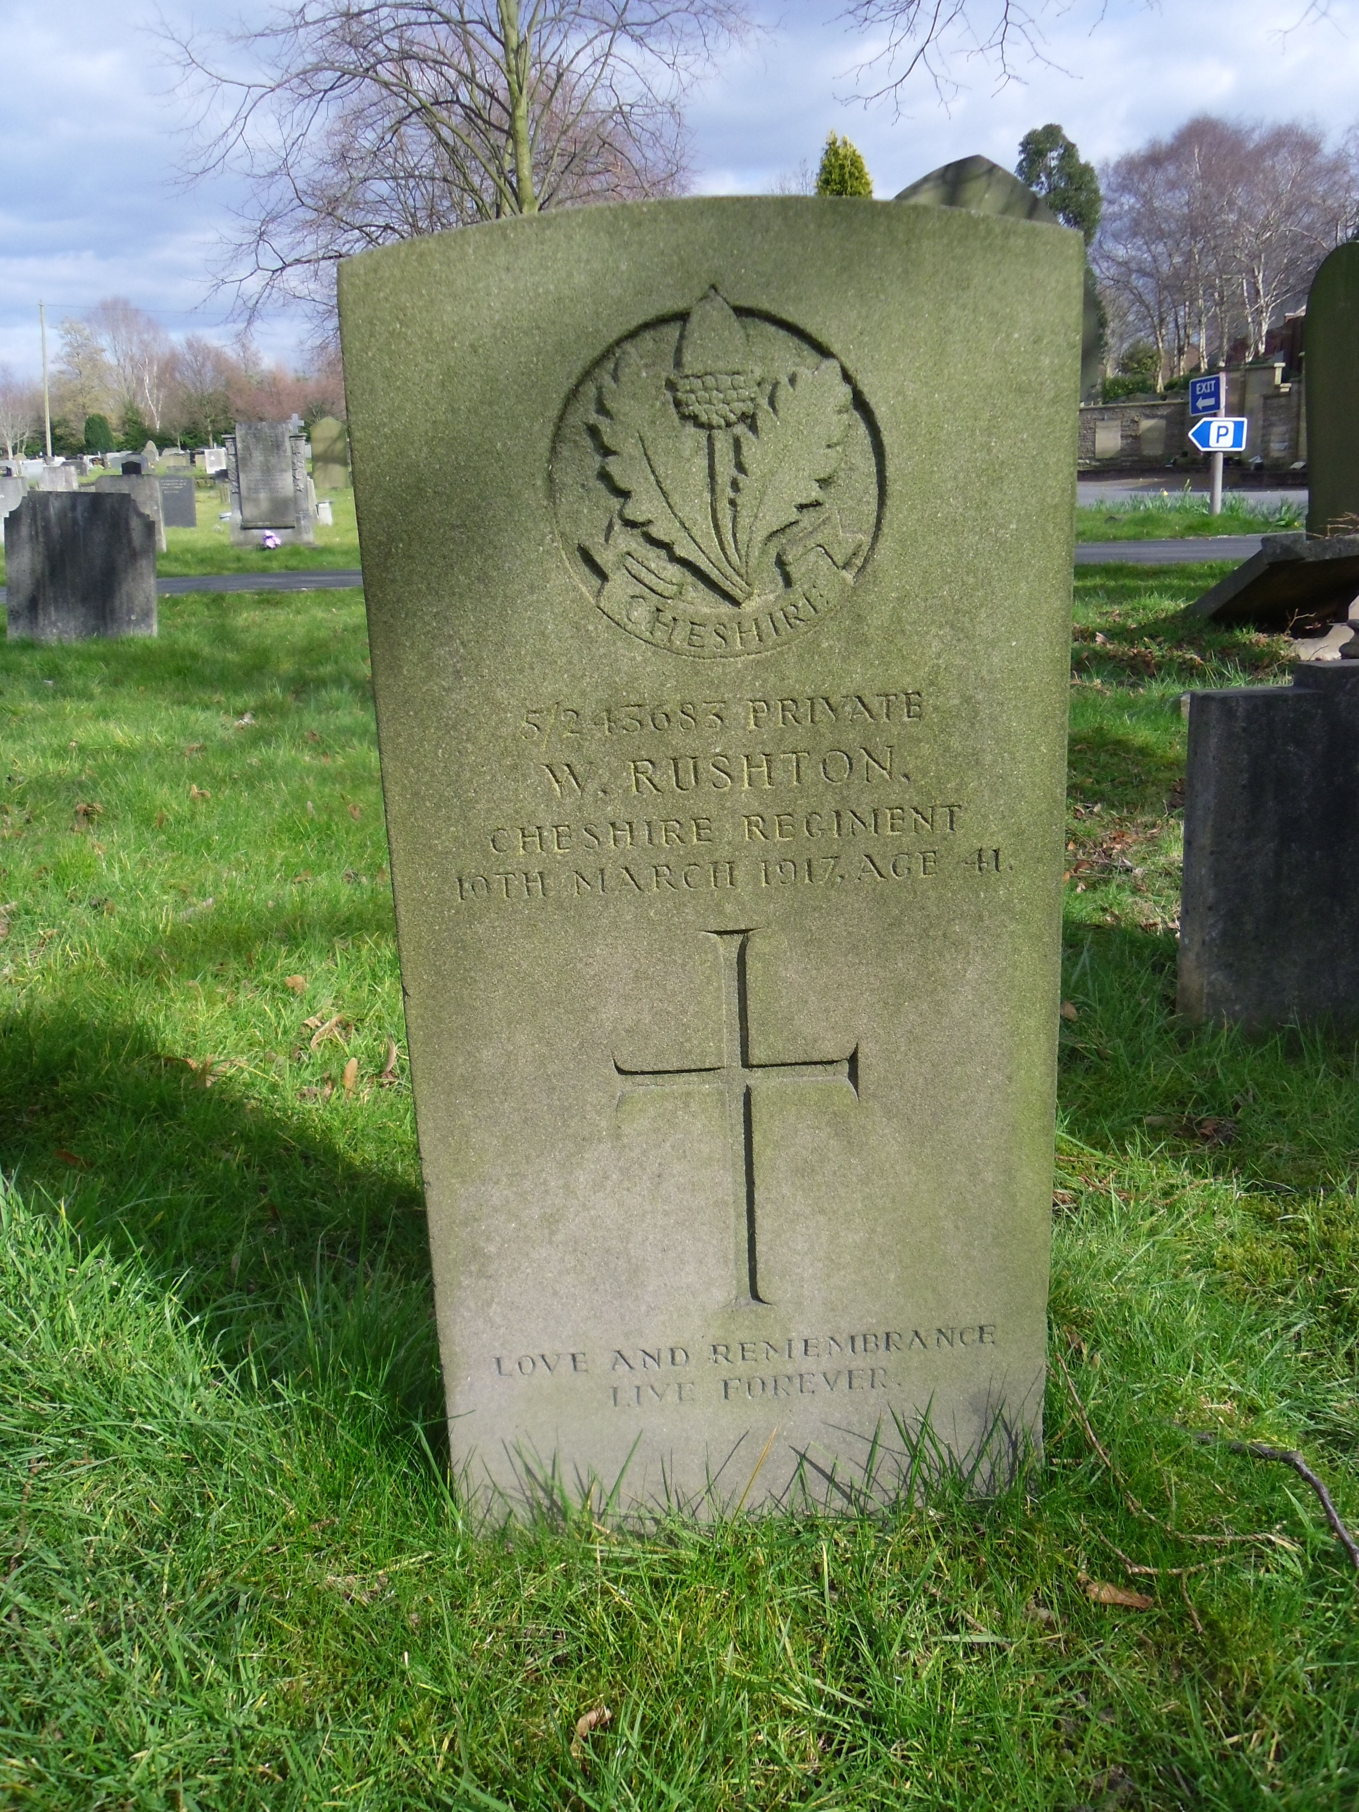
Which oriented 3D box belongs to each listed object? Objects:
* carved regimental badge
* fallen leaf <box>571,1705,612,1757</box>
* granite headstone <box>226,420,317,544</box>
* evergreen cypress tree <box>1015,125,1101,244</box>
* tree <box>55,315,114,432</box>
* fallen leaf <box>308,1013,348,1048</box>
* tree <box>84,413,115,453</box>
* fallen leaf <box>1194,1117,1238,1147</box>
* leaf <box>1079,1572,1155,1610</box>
[{"bbox_3d":[0.019,-0.226,0.862,0.179,0.190,0.015,-3,18,-2],"label":"carved regimental badge"},{"bbox_3d":[-0.047,0.439,0.863,0.020,0.016,0.040,9,18,34],"label":"fallen leaf"},{"bbox_3d":[-3.586,-3.698,14.200,0.750,1.050,0.300,-1,15,-1],"label":"granite headstone"},{"bbox_3d":[10.540,-17.764,45.000,2.600,7.300,2.600,-1,15,0],"label":"evergreen cypress tree"},{"bbox_3d":[-38.517,-33.846,105.000,3.900,8.000,3.900,-1,15,0],"label":"tree"},{"bbox_3d":[-0.412,0.147,1.903,0.025,0.022,0.065,8,18,32],"label":"fallen leaf"},{"bbox_3d":[-28.614,-23.205,80.000,1.500,2.200,1.500,-1,15,0],"label":"tree"},{"bbox_3d":[0.517,0.216,1.565,0.042,0.020,0.045,-1,15,0],"label":"fallen leaf"},{"bbox_3d":[0.256,0.403,0.953,0.052,0.014,0.020,7,17,29],"label":"leaf"}]

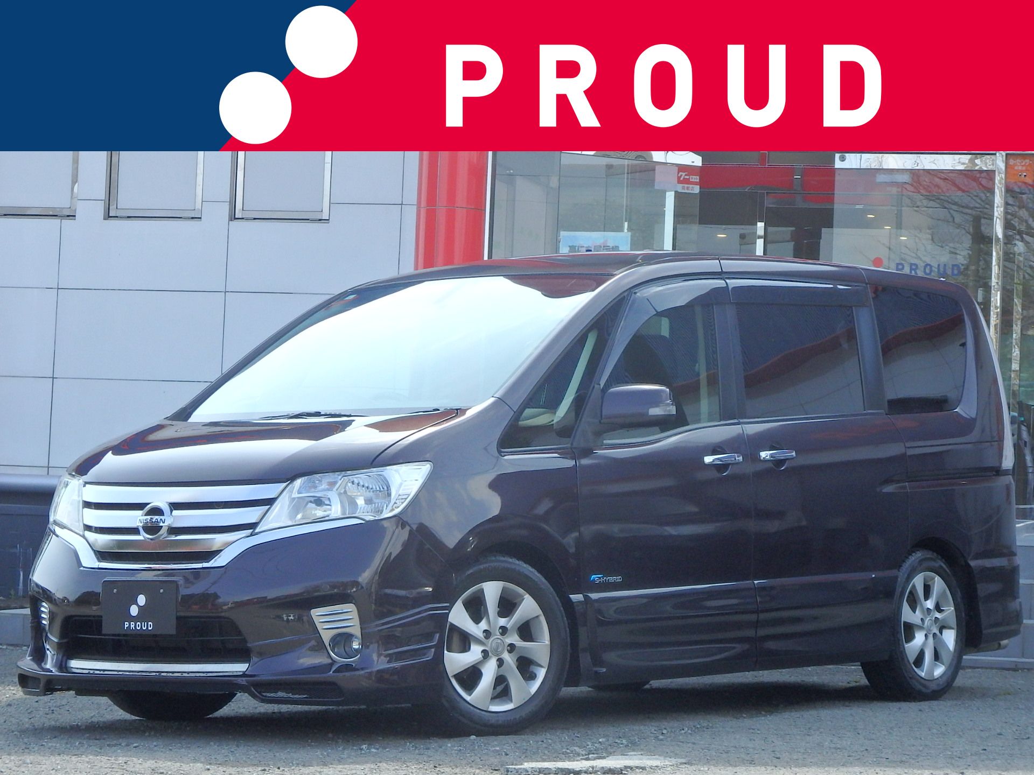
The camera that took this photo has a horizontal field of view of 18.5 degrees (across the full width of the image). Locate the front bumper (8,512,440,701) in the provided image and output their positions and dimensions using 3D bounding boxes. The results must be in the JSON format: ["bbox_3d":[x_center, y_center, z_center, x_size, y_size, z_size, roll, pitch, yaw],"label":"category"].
[{"bbox_3d":[-1.083,0.745,10.692,1.720,0.620,0.620,-2,-4,38],"label":"front bumper"}]

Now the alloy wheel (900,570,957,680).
[{"bbox_3d":[1.634,0.984,13.070,0.180,0.443,0.443,-2,-3,38],"label":"alloy wheel"}]

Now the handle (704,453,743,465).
[{"bbox_3d":[0.767,0.261,11.669,0.050,0.040,0.215,-2,-4,38],"label":"handle"}]

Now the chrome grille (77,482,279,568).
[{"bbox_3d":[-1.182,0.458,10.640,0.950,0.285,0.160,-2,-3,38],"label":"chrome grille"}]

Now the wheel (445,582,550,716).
[{"bbox_3d":[-0.111,0.882,10.808,0.443,0.443,0.180,2,-3,-36],"label":"wheel"}]

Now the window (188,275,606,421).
[{"bbox_3d":[-0.454,-0.160,11.558,1.420,0.130,1.040,-2,27,38],"label":"window"}]

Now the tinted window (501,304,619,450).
[{"bbox_3d":[0.189,-0.065,11.101,0.060,0.600,0.860,-18,-13,42],"label":"tinted window"}]

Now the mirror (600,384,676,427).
[{"bbox_3d":[0.422,0.063,11.060,0.240,0.155,0.160,-2,-4,38],"label":"mirror"}]

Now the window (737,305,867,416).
[{"bbox_3d":[1.103,-0.116,12.256,0.050,0.470,0.880,-9,-8,37],"label":"window"}]

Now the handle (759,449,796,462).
[{"bbox_3d":[0.992,0.257,12.088,0.045,0.042,0.235,-2,-3,38],"label":"handle"}]

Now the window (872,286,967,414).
[{"bbox_3d":[1.700,-0.144,13.183,0.045,0.530,0.770,-12,-9,34],"label":"window"}]

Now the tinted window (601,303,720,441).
[{"bbox_3d":[0.514,-0.064,11.630,0.040,0.560,0.780,-12,-9,37],"label":"tinted window"}]

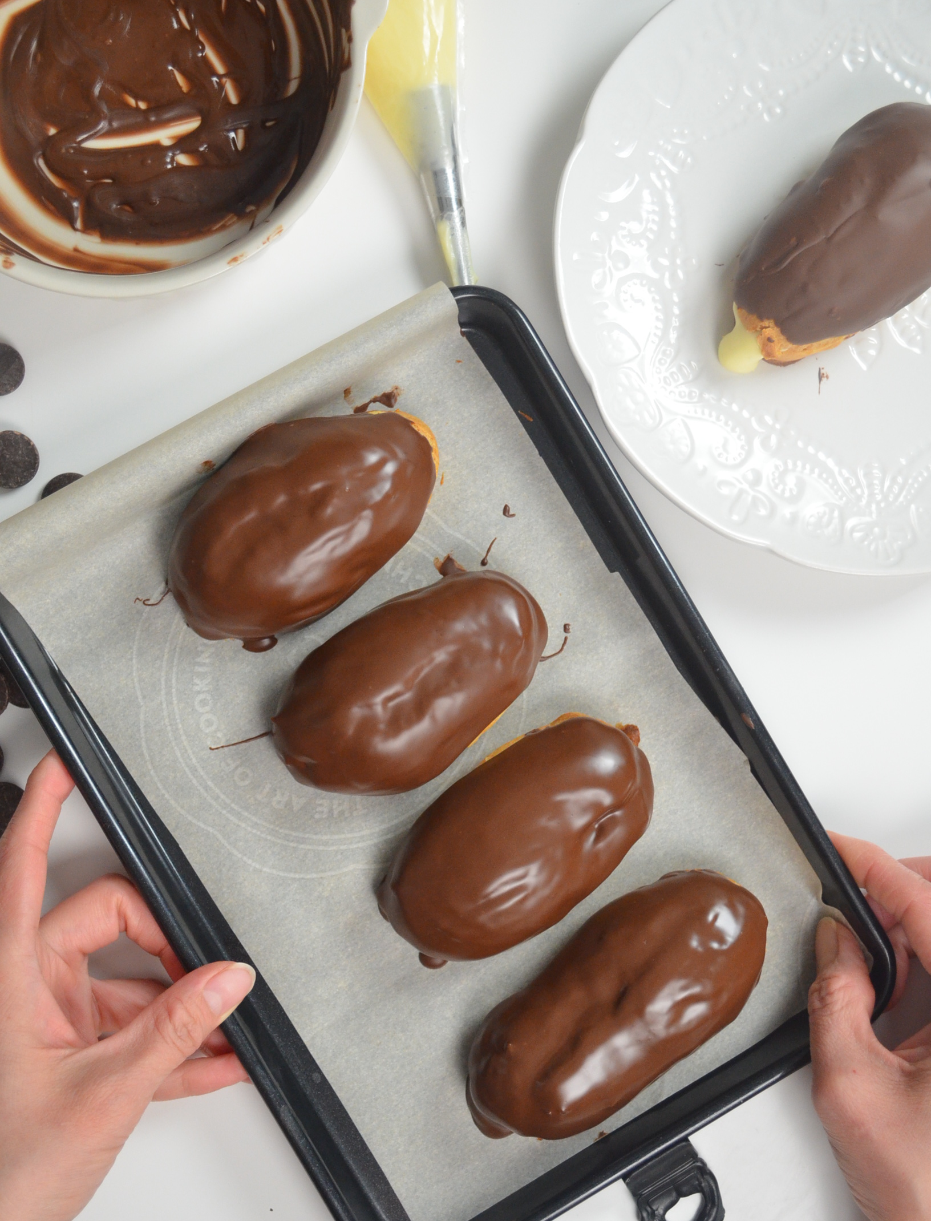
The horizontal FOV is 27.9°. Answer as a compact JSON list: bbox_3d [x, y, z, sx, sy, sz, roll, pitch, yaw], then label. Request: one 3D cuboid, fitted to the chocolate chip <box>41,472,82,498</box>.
[{"bbox_3d":[-0.145,-0.040,0.690,0.022,0.006,0.022,0,87,0],"label":"chocolate chip"}]

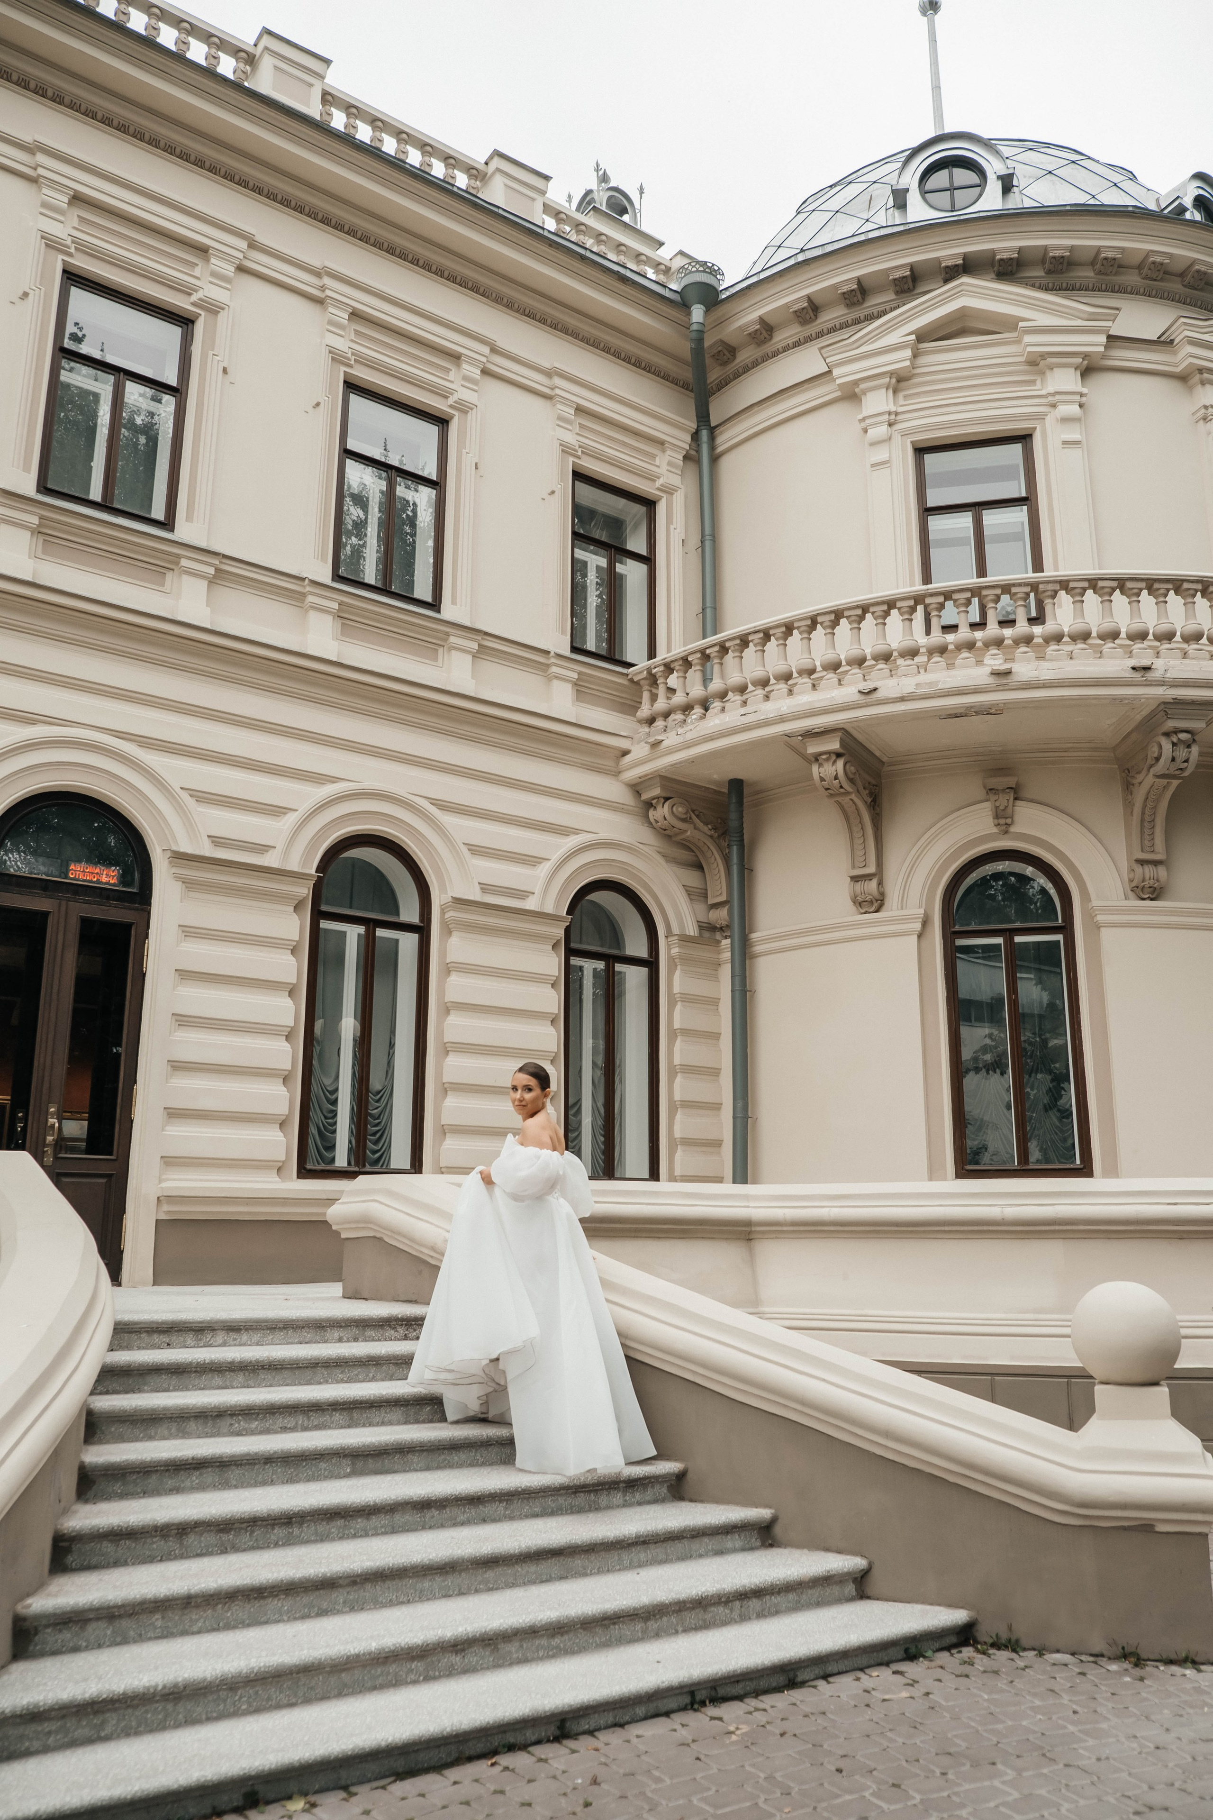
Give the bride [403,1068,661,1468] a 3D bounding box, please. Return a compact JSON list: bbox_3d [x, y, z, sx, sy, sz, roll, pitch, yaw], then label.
[{"bbox_3d":[-0.297,1.530,6.009,0.900,1.690,0.880,-11,-18,39],"label":"bride"}]

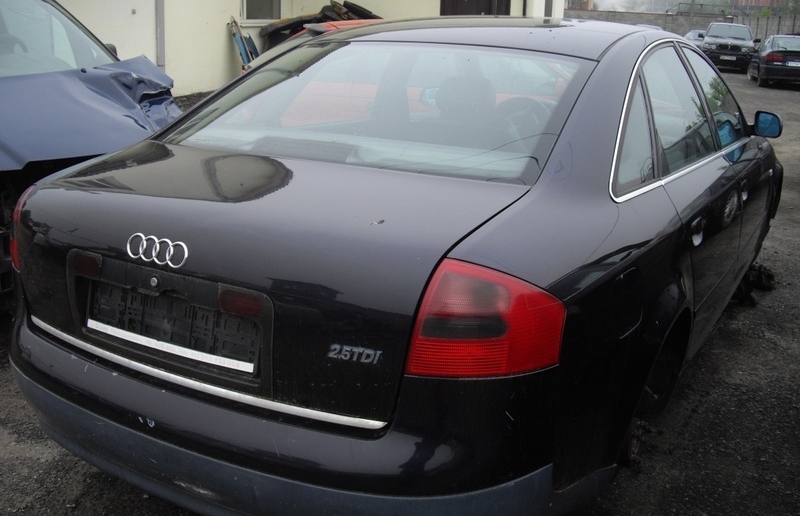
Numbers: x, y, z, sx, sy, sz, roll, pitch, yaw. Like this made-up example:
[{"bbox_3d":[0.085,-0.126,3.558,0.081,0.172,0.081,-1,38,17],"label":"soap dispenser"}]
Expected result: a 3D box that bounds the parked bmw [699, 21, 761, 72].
[{"bbox_3d":[12.401,-7.937,32.926,1.950,1.700,4.670,7,16,19],"label":"parked bmw"}]

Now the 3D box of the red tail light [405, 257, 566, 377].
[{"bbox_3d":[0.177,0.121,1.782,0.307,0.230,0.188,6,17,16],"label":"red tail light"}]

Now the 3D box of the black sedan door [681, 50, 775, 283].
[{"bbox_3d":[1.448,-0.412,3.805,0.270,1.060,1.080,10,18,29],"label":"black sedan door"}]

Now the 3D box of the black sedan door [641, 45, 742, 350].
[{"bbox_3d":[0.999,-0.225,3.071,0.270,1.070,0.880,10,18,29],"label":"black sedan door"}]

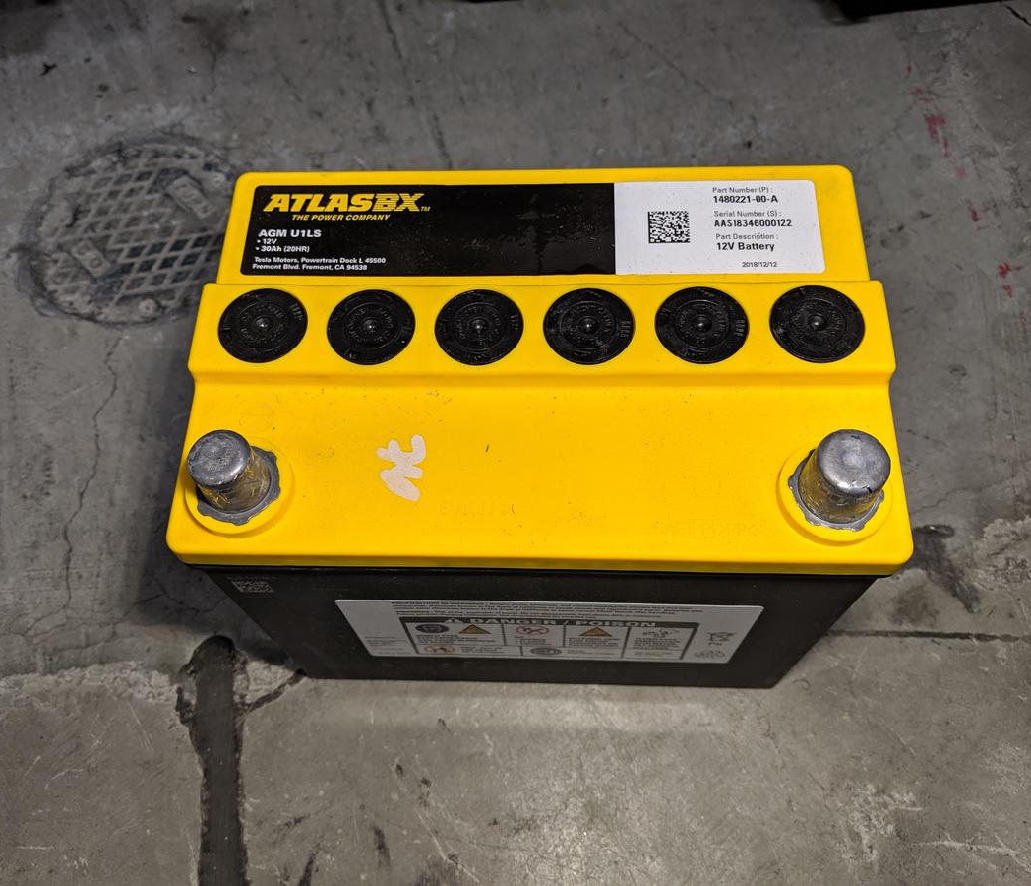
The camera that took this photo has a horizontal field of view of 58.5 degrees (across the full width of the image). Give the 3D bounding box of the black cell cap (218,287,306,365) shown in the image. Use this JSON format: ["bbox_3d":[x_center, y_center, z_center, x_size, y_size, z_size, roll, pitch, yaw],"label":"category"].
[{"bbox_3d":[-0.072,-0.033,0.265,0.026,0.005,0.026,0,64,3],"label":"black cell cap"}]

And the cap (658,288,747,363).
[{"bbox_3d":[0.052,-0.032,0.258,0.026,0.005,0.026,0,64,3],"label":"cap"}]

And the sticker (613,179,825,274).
[{"bbox_3d":[0.062,-0.066,0.282,0.062,0.001,0.035,0,64,3],"label":"sticker"}]

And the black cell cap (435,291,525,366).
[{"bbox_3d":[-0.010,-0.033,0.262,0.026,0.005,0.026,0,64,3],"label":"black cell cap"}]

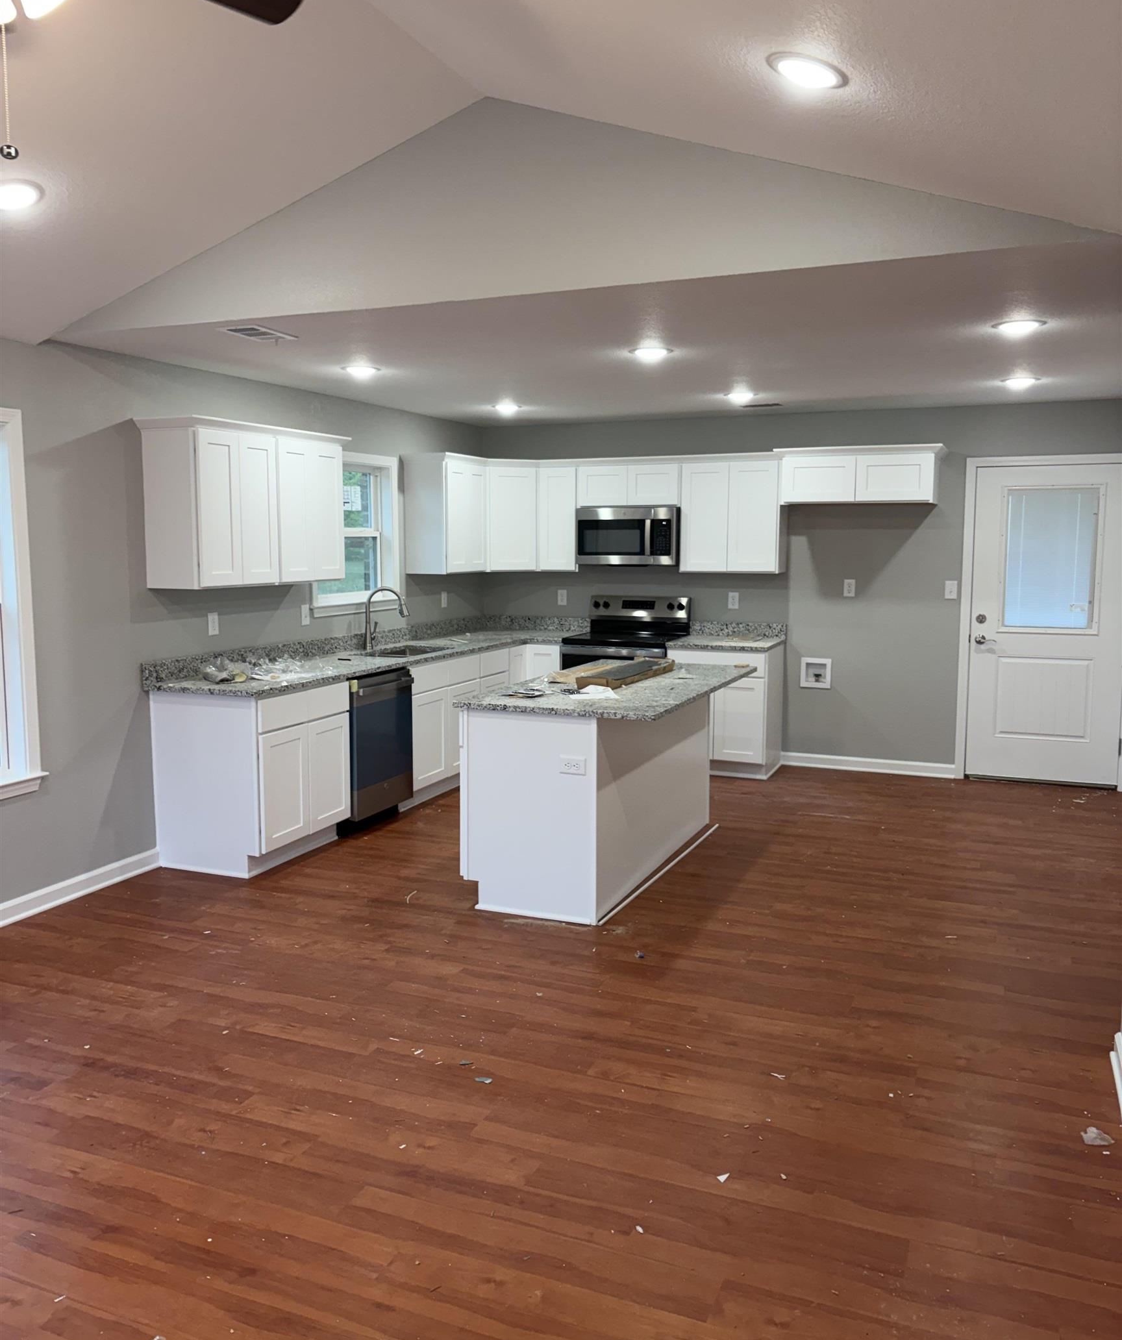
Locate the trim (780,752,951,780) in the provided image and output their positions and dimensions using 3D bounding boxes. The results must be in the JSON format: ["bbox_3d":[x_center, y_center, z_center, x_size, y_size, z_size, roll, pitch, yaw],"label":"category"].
[{"bbox_3d":[2.098,0.655,7.725,1.155,0.092,0.016,2,7,22],"label":"trim"}]

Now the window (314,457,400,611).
[{"bbox_3d":[-1.304,-0.849,7.006,0.110,0.993,1.020,2,7,22],"label":"window"}]

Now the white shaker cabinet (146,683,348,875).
[{"bbox_3d":[-1.559,0.512,5.777,0.640,0.874,0.780,3,7,22],"label":"white shaker cabinet"}]

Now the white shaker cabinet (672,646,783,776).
[{"bbox_3d":[1.138,0.265,7.751,0.671,0.868,0.621,2,7,22],"label":"white shaker cabinet"}]

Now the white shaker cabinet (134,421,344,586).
[{"bbox_3d":[-1.589,-0.835,5.797,0.345,0.783,1.230,2,7,22],"label":"white shaker cabinet"}]

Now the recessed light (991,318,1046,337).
[{"bbox_3d":[1.843,-1.380,4.517,0.206,0.028,0.206,3,7,22],"label":"recessed light"}]

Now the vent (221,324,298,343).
[{"bbox_3d":[-1.257,-1.392,4.696,0.190,0.026,0.333,2,7,22],"label":"vent"}]

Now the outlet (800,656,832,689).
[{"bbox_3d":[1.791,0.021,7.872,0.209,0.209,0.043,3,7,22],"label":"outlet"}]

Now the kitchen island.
[{"bbox_3d":[0.310,0.514,5.565,0.925,0.910,1.865,3,7,22],"label":"kitchen island"}]

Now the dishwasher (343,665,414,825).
[{"bbox_3d":[-1.250,0.400,6.327,0.628,0.800,0.619,2,7,22],"label":"dishwasher"}]

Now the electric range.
[{"bbox_3d":[0.476,0.087,8.040,0.760,1.185,0.675,3,7,22],"label":"electric range"}]

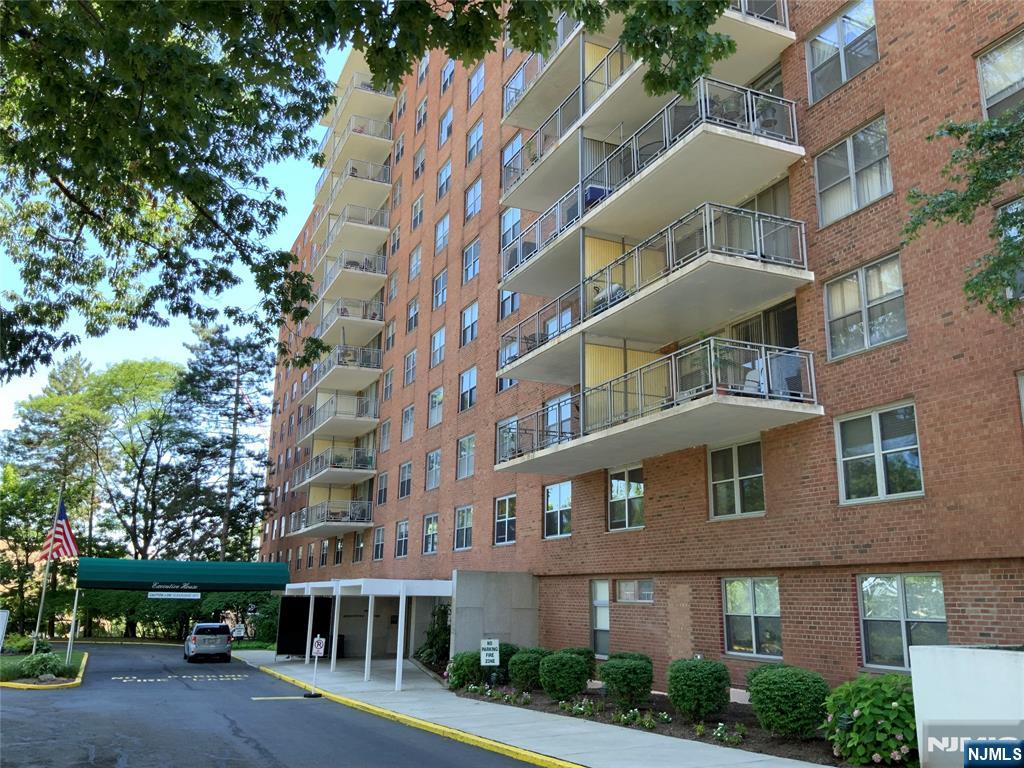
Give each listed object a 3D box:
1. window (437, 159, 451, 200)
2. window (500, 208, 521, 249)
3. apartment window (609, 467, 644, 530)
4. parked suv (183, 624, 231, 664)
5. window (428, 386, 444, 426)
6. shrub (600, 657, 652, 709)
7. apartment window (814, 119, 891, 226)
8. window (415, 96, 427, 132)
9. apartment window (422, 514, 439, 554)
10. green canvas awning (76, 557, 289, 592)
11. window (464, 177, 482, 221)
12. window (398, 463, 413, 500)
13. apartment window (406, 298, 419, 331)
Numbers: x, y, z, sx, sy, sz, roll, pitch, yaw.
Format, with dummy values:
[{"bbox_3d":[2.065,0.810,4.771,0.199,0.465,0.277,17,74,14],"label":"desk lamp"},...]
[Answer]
[{"bbox_3d":[-3.014,-9.200,38.703,0.130,1.502,1.657,7,-15,-23],"label":"window"},{"bbox_3d":[-0.024,-5.685,31.108,0.140,1.500,1.720,7,-15,-24],"label":"window"},{"bbox_3d":[2.920,2.939,21.711,0.140,1.510,1.710,7,-15,-24],"label":"apartment window"},{"bbox_3d":[-14.588,12.283,41.063,1.820,1.690,4.620,7,-15,-23],"label":"parked suv"},{"bbox_3d":[-3.187,1.006,36.157,0.130,1.502,1.657,7,-15,-23],"label":"window"},{"bbox_3d":[2.349,6.103,17.610,1.050,0.980,1.050,1,-14,0],"label":"shrub"},{"bbox_3d":[6.315,-3.889,15.937,0.150,1.530,1.710,7,-15,-23],"label":"apartment window"},{"bbox_3d":[-4.553,-13.603,43.623,0.150,1.560,1.660,7,-15,-24],"label":"window"},{"bbox_3d":[-3.247,6.087,34.833,0.140,1.510,1.710,7,-15,-24],"label":"apartment window"},{"bbox_3d":[-13.835,8.123,36.400,8.079,1.200,2.800,7,-15,-23],"label":"green canvas awning"},{"bbox_3d":[-1.544,-7.461,34.759,0.140,1.510,1.710,7,-15,-24],"label":"window"},{"bbox_3d":[-4.939,4.469,39.998,0.150,1.570,1.700,7,-15,-23],"label":"window"},{"bbox_3d":[-4.715,-3.323,41.041,0.150,1.560,1.660,7,-15,-24],"label":"apartment window"}]

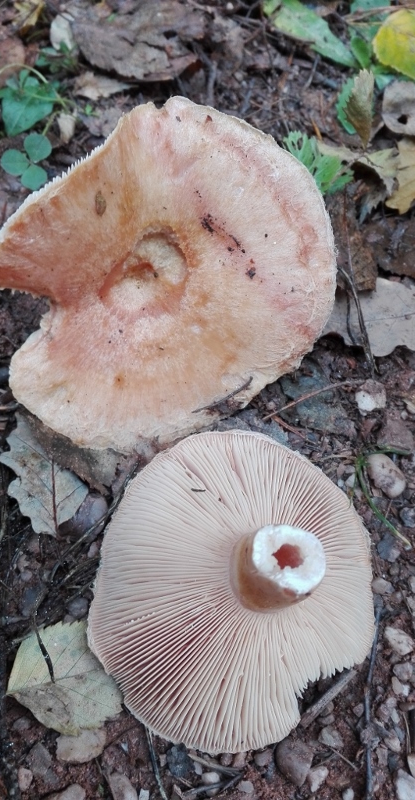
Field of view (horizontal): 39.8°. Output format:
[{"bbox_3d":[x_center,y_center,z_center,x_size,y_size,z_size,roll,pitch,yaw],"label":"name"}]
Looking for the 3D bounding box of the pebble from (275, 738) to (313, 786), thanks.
[{"bbox_3d":[0.037,0.154,0.244,0.015,0.011,0.019,-14,69,-6],"label":"pebble"}]

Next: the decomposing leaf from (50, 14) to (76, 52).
[{"bbox_3d":[-0.118,-0.299,0.467,0.019,0.008,0.041,-2,65,-1],"label":"decomposing leaf"}]

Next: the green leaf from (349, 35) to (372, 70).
[{"bbox_3d":[0.120,-0.272,0.447,0.012,0.008,0.030,-6,65,-3],"label":"green leaf"}]

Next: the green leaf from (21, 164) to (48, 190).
[{"bbox_3d":[-0.117,-0.152,0.391,0.016,0.003,0.020,-25,68,-11],"label":"green leaf"}]

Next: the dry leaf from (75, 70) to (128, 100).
[{"bbox_3d":[-0.067,-0.198,0.360,0.035,0.008,0.024,-3,68,-1],"label":"dry leaf"}]

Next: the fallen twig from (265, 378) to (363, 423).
[{"bbox_3d":[0.051,-0.001,0.280,0.054,0.004,0.007,-22,69,-9],"label":"fallen twig"}]

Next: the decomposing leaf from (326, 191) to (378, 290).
[{"bbox_3d":[0.076,-0.083,0.299,0.028,0.008,0.057,0,72,0],"label":"decomposing leaf"}]

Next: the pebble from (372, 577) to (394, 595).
[{"bbox_3d":[0.076,0.081,0.249,0.010,0.006,0.007,0,68,0],"label":"pebble"}]

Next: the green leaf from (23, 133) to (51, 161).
[{"bbox_3d":[-0.106,-0.157,0.355,0.018,0.003,0.021,16,69,6],"label":"green leaf"}]

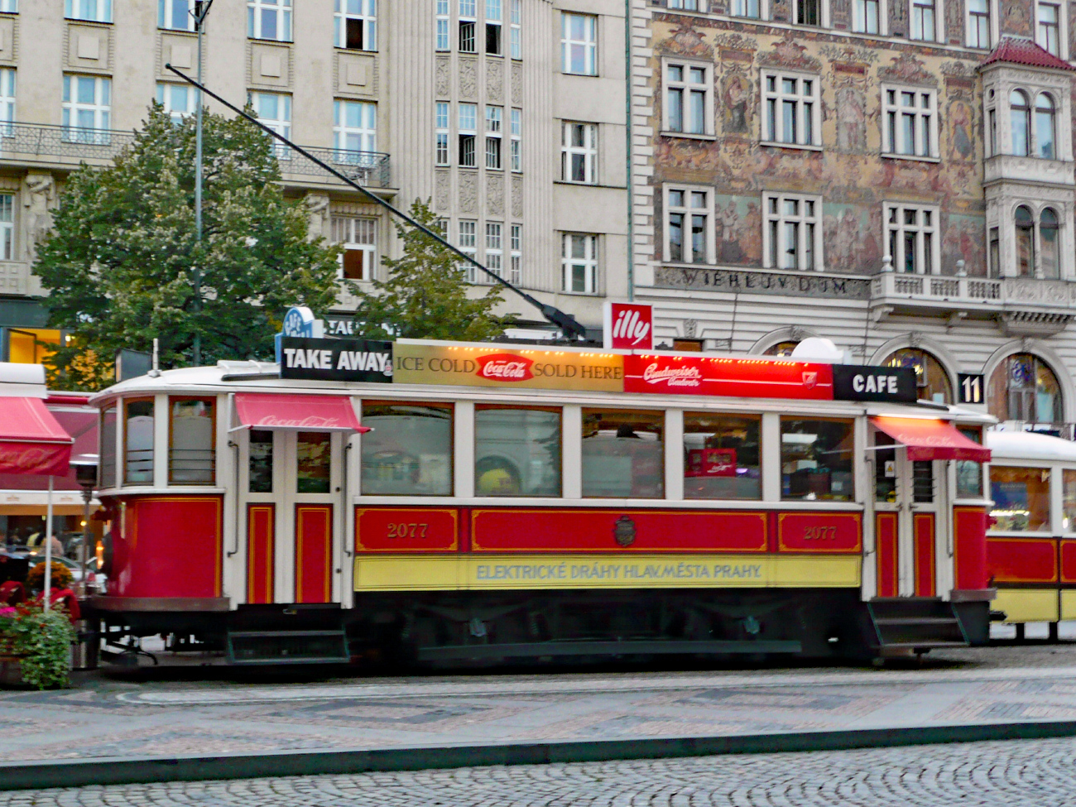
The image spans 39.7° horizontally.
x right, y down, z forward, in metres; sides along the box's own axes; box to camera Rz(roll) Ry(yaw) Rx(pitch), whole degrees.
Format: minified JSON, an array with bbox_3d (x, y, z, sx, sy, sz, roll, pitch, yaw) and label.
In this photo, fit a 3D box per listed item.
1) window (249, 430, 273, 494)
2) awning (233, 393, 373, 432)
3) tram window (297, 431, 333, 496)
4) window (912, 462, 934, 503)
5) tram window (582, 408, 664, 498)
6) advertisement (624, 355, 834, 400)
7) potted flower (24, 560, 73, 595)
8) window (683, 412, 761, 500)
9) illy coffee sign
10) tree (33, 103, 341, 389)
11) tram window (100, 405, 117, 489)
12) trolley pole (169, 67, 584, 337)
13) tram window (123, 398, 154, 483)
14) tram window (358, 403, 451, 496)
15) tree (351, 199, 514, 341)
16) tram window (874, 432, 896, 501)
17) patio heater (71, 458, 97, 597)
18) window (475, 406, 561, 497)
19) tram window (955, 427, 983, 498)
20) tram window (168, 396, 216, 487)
[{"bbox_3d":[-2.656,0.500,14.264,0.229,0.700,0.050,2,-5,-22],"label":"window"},{"bbox_3d":[-2.228,0.081,14.028,1.176,0.380,0.650,2,-5,-22],"label":"awning"},{"bbox_3d":[-2.053,0.458,13.659,0.330,0.730,0.060,2,-5,-21],"label":"tram window"},{"bbox_3d":[4.135,0.688,16.017,0.270,0.740,0.060,2,-5,-21],"label":"window"},{"bbox_3d":[0.887,0.525,15.652,0.965,0.938,0.060,2,-5,-22],"label":"tram window"},{"bbox_3d":[2.100,-0.274,16.314,2.590,0.403,0.080,2,-5,-22],"label":"advertisement"},{"bbox_3d":[-5.673,2.023,17.300,0.556,0.409,0.556,2,-5,-22],"label":"potted flower"},{"bbox_3d":[1.867,0.539,15.114,0.890,0.880,0.060,2,-5,-21],"label":"window"},{"bbox_3d":[0.926,-0.769,15.361,0.460,0.490,0.200,2,-5,-21],"label":"illy coffee sign"},{"bbox_3d":[-7.993,-1.169,33.806,7.011,11.312,6.801,2,-5,-22],"label":"tree"},{"bbox_3d":[-4.221,0.423,14.662,0.050,0.822,0.754,2,-5,-24],"label":"tram window"},{"bbox_3d":[-1.569,-1.985,15.079,5.000,0.200,0.140,32,-14,-16],"label":"trolley pole"},{"bbox_3d":[-3.764,0.359,14.065,0.464,0.828,0.050,-4,-6,39],"label":"tram window"},{"bbox_3d":[-1.215,0.420,13.940,0.900,0.880,0.060,2,-5,-21],"label":"tram window"},{"bbox_3d":[-2.547,-0.381,34.197,4.500,8.720,4.500,1,-4,-21],"label":"tree"},{"bbox_3d":[3.915,0.721,16.873,0.295,0.791,0.050,2,-5,-22],"label":"tram window"},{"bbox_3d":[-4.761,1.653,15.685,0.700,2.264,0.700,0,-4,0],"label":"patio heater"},{"bbox_3d":[-0.188,0.462,14.331,0.900,0.880,0.060,2,-5,-21],"label":"window"},{"bbox_3d":[4.688,0.635,16.212,0.400,0.780,0.060,3,-5,-30],"label":"tram window"},{"bbox_3d":[-3.070,0.329,13.256,0.410,0.780,0.060,1,-4,-12],"label":"tram window"}]

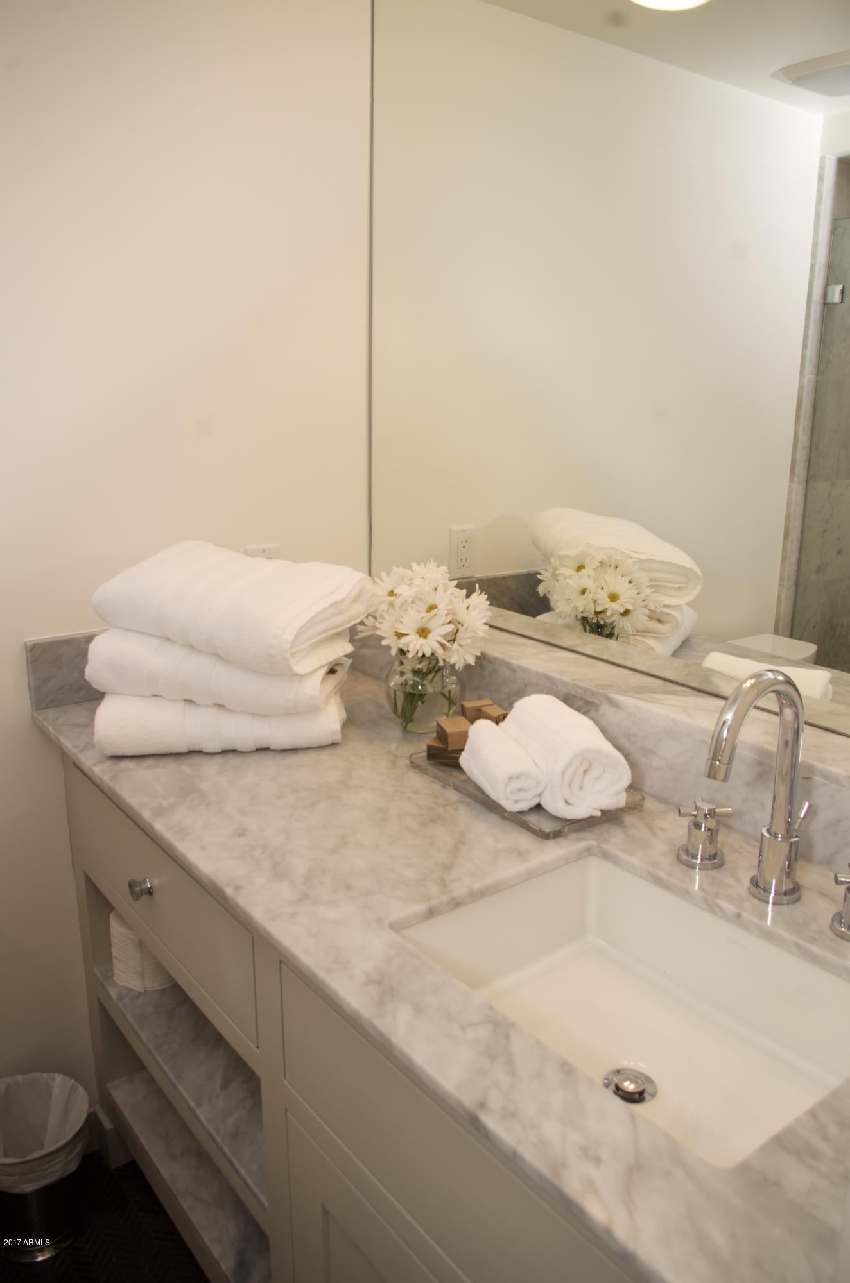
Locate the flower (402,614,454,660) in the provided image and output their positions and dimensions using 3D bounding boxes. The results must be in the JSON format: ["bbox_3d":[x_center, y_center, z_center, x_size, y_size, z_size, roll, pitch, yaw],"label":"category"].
[{"bbox_3d":[0.004,-0.010,1.455,0.076,0.074,0.030,1,-7,0],"label":"flower"}]

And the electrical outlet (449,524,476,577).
[{"bbox_3d":[0.087,-0.197,2.141,0.072,0.115,0.009,-10,18,-36],"label":"electrical outlet"}]

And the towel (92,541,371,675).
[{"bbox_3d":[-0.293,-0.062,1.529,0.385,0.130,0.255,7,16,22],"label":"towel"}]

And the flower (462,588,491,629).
[{"bbox_3d":[0.082,-0.054,1.547,0.034,0.068,0.068,-13,16,-4],"label":"flower"}]

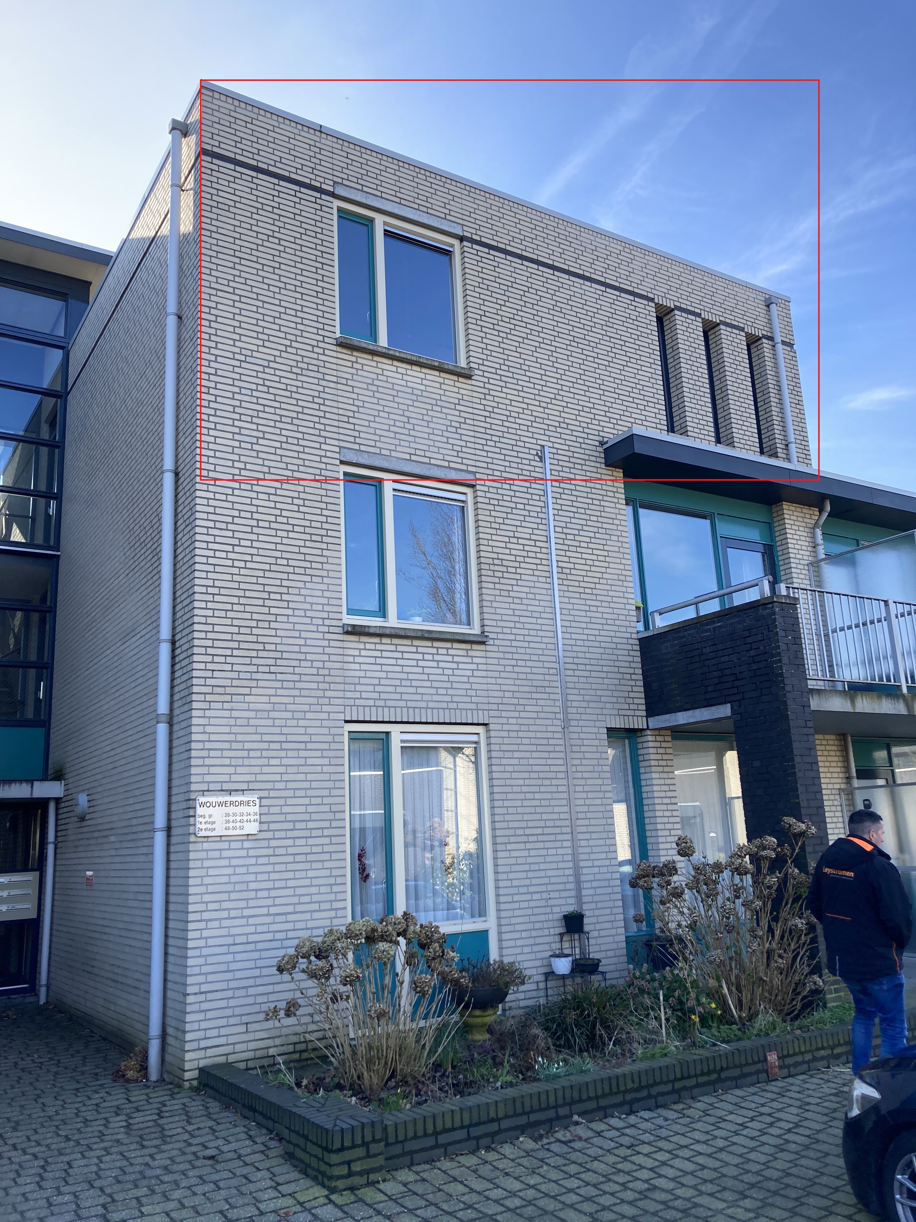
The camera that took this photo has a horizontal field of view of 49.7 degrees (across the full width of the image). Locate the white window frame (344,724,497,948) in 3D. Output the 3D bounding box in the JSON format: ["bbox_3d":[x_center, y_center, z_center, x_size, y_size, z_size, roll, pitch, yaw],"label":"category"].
[{"bbox_3d":[-0.345,1.913,8.697,1.494,1.814,0.100,5,-15,-32],"label":"white window frame"}]

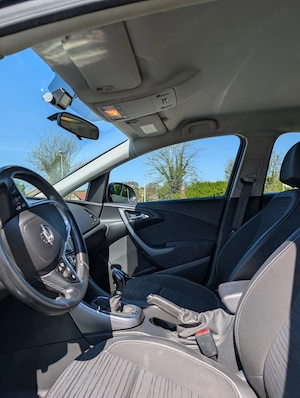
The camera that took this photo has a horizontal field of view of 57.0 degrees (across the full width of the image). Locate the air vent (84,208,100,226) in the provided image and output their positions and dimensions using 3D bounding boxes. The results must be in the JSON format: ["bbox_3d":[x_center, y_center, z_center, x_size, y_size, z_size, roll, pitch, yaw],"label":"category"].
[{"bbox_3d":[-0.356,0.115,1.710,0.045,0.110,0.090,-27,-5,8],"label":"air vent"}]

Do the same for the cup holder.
[{"bbox_3d":[0.056,0.452,0.955,0.105,0.060,0.080,-1,-1,9],"label":"cup holder"}]

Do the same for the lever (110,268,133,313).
[{"bbox_3d":[-0.103,0.331,1.000,0.075,0.150,0.065,-1,-1,9],"label":"lever"}]

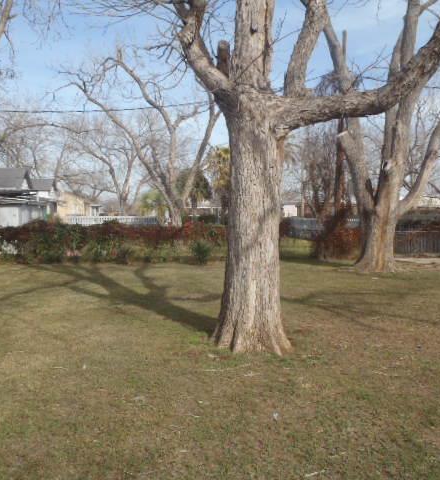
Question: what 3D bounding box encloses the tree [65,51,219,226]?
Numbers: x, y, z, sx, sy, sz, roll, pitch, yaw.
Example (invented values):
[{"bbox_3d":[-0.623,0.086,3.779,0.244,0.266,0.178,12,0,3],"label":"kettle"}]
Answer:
[{"bbox_3d":[-4.200,-4.900,27.800,8.200,10.400,7.200,0,3,0],"label":"tree"}]

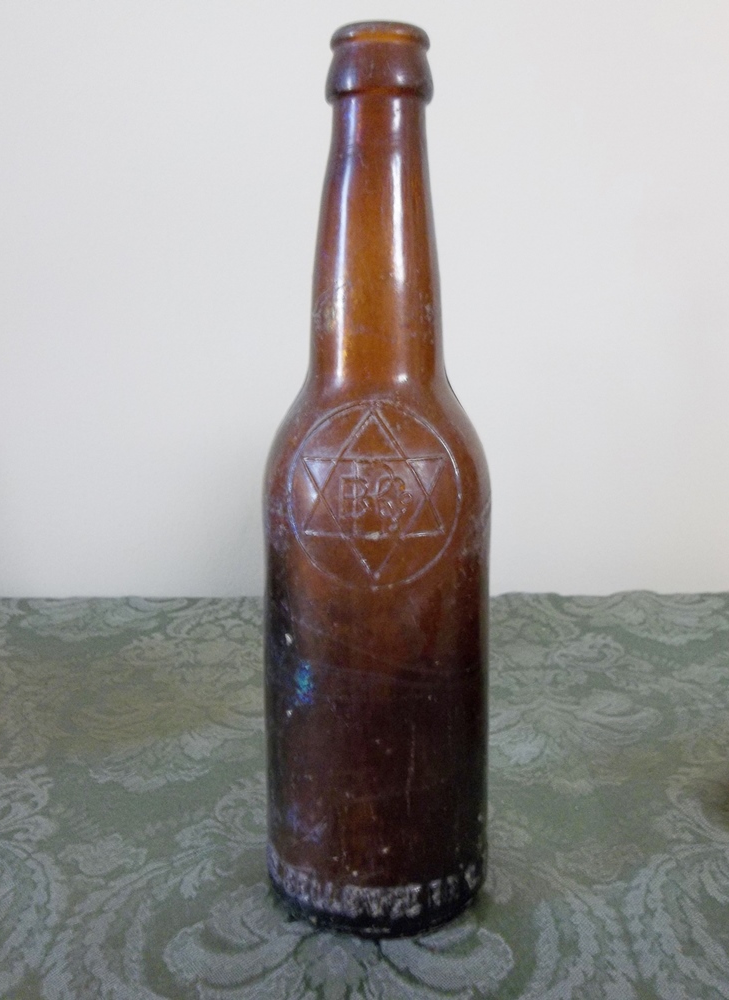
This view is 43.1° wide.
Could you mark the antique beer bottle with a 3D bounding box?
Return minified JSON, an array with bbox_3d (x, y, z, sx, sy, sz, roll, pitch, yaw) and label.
[{"bbox_3d":[0.004,-0.006,0.260,0.064,0.238,0.064,0,5,0],"label":"antique beer bottle"}]

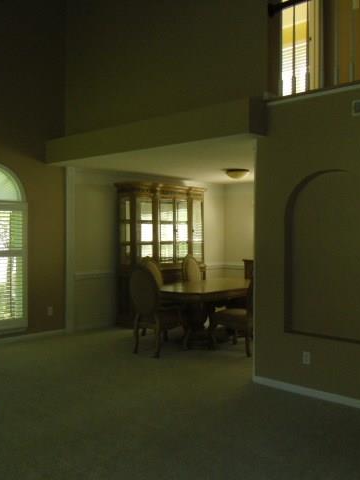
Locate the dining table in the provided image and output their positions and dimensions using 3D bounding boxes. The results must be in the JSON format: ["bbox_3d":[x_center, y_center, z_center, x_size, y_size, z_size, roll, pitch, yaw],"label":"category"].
[{"bbox_3d":[0.471,1.015,6.946,1.150,0.760,2.100,1,1,42],"label":"dining table"}]

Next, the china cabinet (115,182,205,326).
[{"bbox_3d":[-0.308,0.246,8.437,0.450,2.240,1.680,1,1,42],"label":"china cabinet"}]

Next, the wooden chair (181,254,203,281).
[{"bbox_3d":[0.392,0.825,7.899,0.670,1.110,0.520,1,1,42],"label":"wooden chair"}]

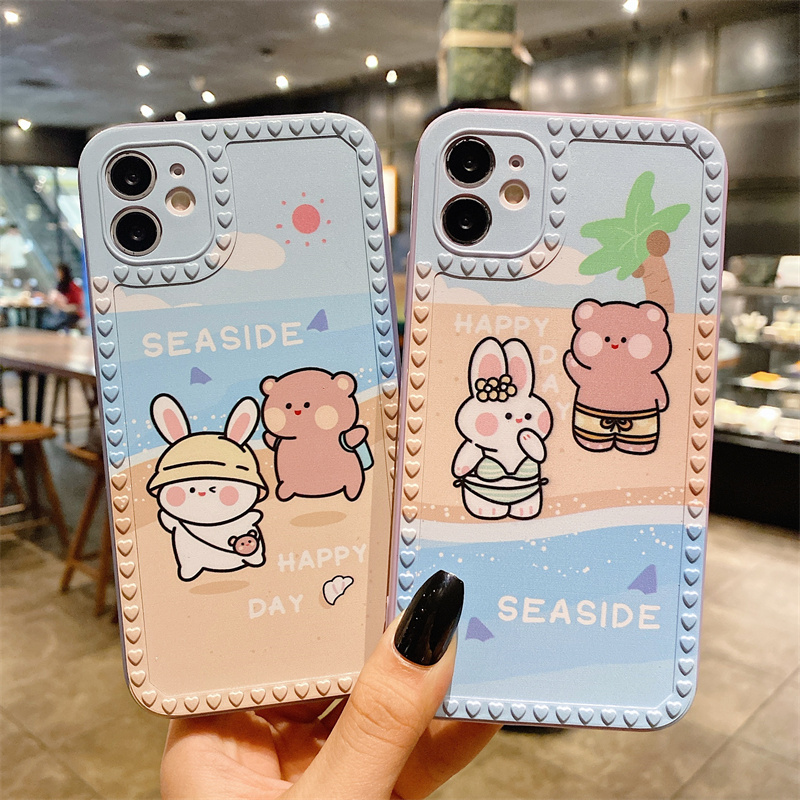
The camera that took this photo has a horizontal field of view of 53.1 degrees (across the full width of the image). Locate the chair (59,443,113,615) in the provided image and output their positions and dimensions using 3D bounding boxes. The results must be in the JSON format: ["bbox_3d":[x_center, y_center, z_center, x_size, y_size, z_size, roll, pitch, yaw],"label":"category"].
[{"bbox_3d":[-0.887,0.409,2.639,0.360,0.475,0.360,9,12,44],"label":"chair"}]

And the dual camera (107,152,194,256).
[{"bbox_3d":[-0.065,-0.052,0.211,0.024,0.028,0.004,-5,0,-5],"label":"dual camera"}]

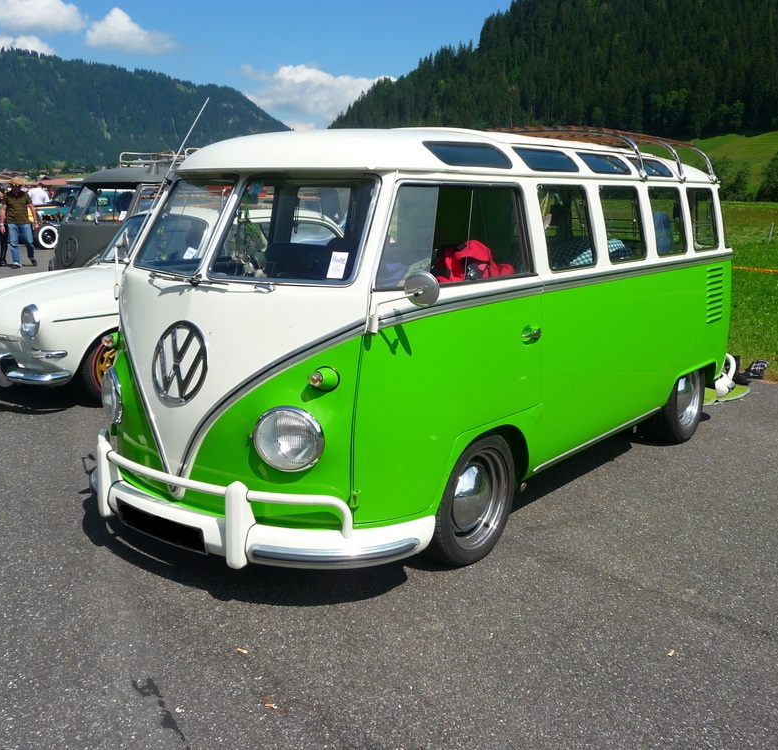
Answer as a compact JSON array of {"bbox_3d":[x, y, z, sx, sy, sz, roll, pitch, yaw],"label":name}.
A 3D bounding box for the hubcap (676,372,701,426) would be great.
[{"bbox_3d":[1.828,0.119,5.365,0.100,0.420,0.420,10,15,37],"label":"hubcap"}]

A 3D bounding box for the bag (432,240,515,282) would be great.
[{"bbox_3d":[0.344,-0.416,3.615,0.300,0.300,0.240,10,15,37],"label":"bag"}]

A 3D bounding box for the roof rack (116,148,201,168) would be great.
[{"bbox_3d":[-2.143,-2.482,10.008,1.060,0.210,1.500,10,15,37],"label":"roof rack"}]

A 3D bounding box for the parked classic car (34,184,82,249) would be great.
[{"bbox_3d":[-8.210,-4.246,23.179,1.660,1.580,3.750,10,15,37],"label":"parked classic car"}]

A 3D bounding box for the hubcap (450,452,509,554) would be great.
[{"bbox_3d":[0.338,0.499,3.522,0.100,0.420,0.420,10,15,37],"label":"hubcap"}]

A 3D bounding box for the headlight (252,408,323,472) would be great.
[{"bbox_3d":[-0.327,0.215,2.973,0.225,0.225,0.110,7,14,28],"label":"headlight"}]

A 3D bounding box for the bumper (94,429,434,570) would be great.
[{"bbox_3d":[-0.672,0.413,3.409,1.740,0.370,0.560,10,15,37],"label":"bumper"}]

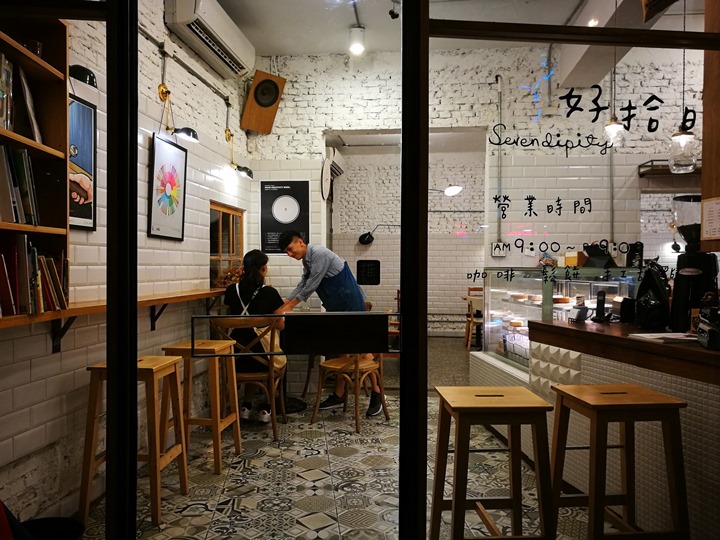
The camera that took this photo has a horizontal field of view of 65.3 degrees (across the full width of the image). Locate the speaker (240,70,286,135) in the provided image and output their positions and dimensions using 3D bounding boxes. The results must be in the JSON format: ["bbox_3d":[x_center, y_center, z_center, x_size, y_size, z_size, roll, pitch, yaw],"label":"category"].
[{"bbox_3d":[-0.918,-1.538,5.121,0.315,0.525,0.210,0,27,-37],"label":"speaker"}]

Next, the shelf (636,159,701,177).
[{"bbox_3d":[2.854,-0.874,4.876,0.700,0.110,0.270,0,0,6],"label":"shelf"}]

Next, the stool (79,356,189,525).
[{"bbox_3d":[-1.112,0.827,2.820,0.385,0.735,0.375,0,0,4],"label":"stool"}]

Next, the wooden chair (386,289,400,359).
[{"bbox_3d":[0.500,0.725,8.300,0.450,0.880,0.430,0,0,0],"label":"wooden chair"}]

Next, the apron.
[{"bbox_3d":[-0.150,0.215,4.620,0.330,0.560,0.380,-13,0,-18],"label":"apron"}]

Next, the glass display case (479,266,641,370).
[{"bbox_3d":[1.410,0.336,4.090,0.650,0.710,1.120,0,0,-6],"label":"glass display case"}]

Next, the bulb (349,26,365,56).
[{"bbox_3d":[-0.021,-1.892,4.650,0.120,0.200,0.120,0,0,0],"label":"bulb"}]

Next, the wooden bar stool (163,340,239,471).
[{"bbox_3d":[-0.972,0.823,3.445,0.385,0.735,0.375,0,0,5],"label":"wooden bar stool"}]

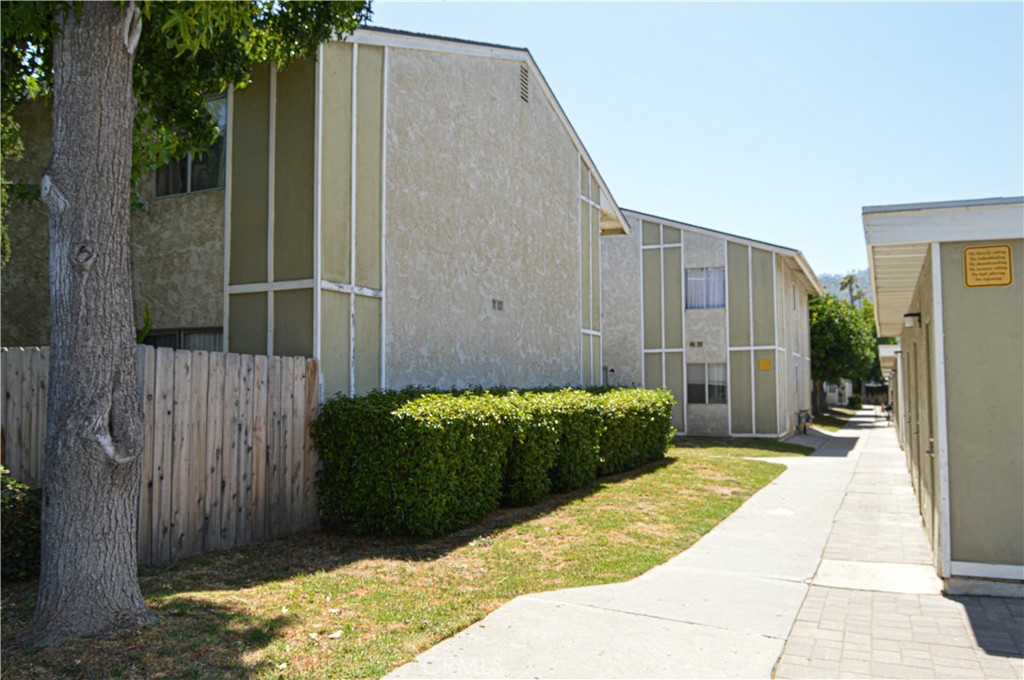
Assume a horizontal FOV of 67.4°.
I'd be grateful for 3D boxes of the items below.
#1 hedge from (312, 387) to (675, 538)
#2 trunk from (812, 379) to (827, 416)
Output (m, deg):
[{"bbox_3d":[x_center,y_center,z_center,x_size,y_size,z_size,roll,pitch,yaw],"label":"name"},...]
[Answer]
[{"bbox_3d":[0.612,1.596,12.507,1.420,1.400,9.800,-2,-4,26],"label":"hedge"},{"bbox_3d":[16.220,2.988,40.526,0.700,2.100,0.700,-2,-4,26],"label":"trunk"}]

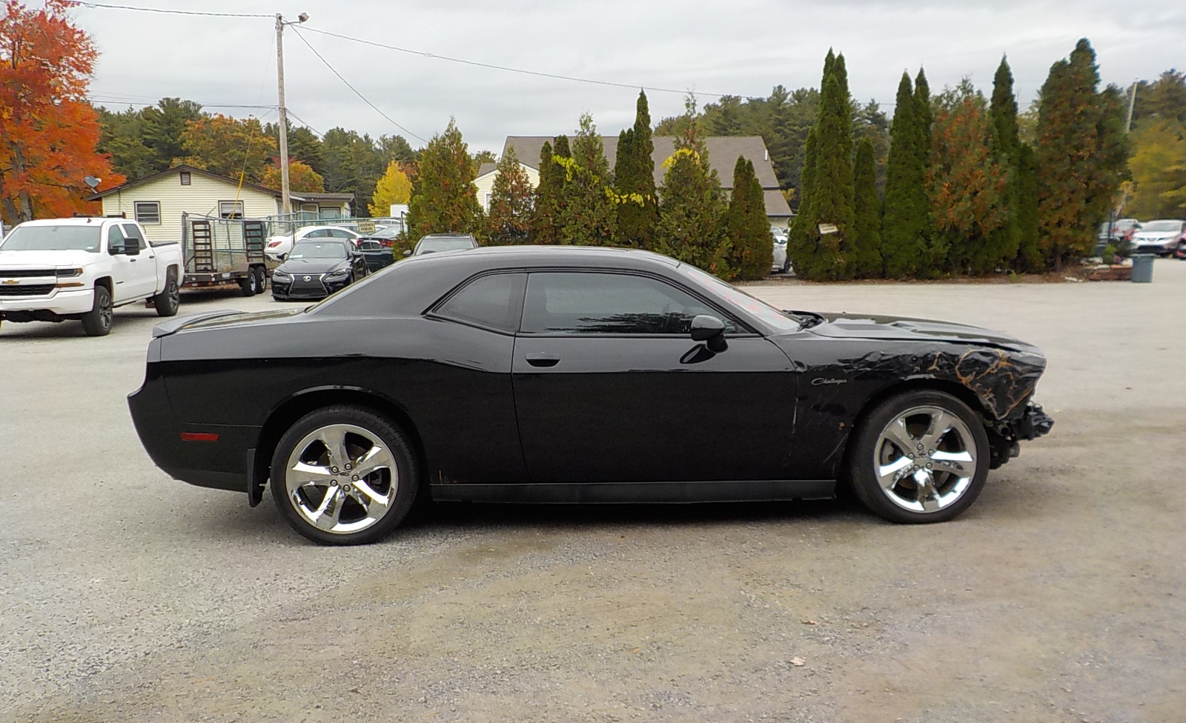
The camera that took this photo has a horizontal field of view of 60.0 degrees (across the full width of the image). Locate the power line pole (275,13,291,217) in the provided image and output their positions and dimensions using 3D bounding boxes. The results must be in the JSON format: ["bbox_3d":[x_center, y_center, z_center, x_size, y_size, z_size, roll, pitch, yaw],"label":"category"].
[{"bbox_3d":[-10.317,-7.092,34.388,0.280,8.802,0.280,0,7,0],"label":"power line pole"}]

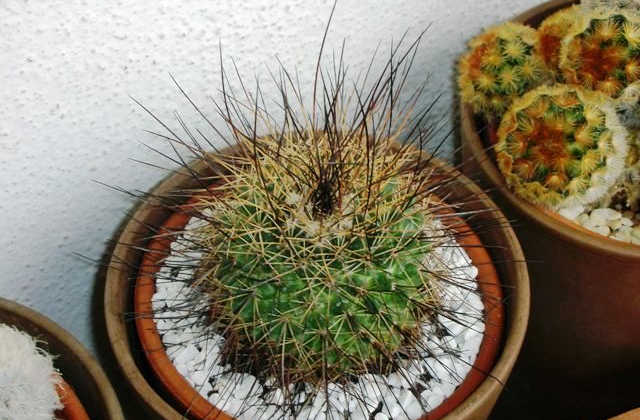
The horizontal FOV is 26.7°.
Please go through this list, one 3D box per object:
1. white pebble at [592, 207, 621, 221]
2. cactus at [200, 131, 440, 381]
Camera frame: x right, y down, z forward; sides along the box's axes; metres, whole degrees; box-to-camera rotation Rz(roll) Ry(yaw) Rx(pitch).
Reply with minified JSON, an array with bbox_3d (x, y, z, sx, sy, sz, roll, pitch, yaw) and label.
[{"bbox_3d":[0.101,0.001,0.476,0.010,0.005,0.006,7,50,7],"label":"white pebble"},{"bbox_3d":[-0.001,0.014,0.436,0.078,0.058,0.078,0,49,0],"label":"cactus"}]

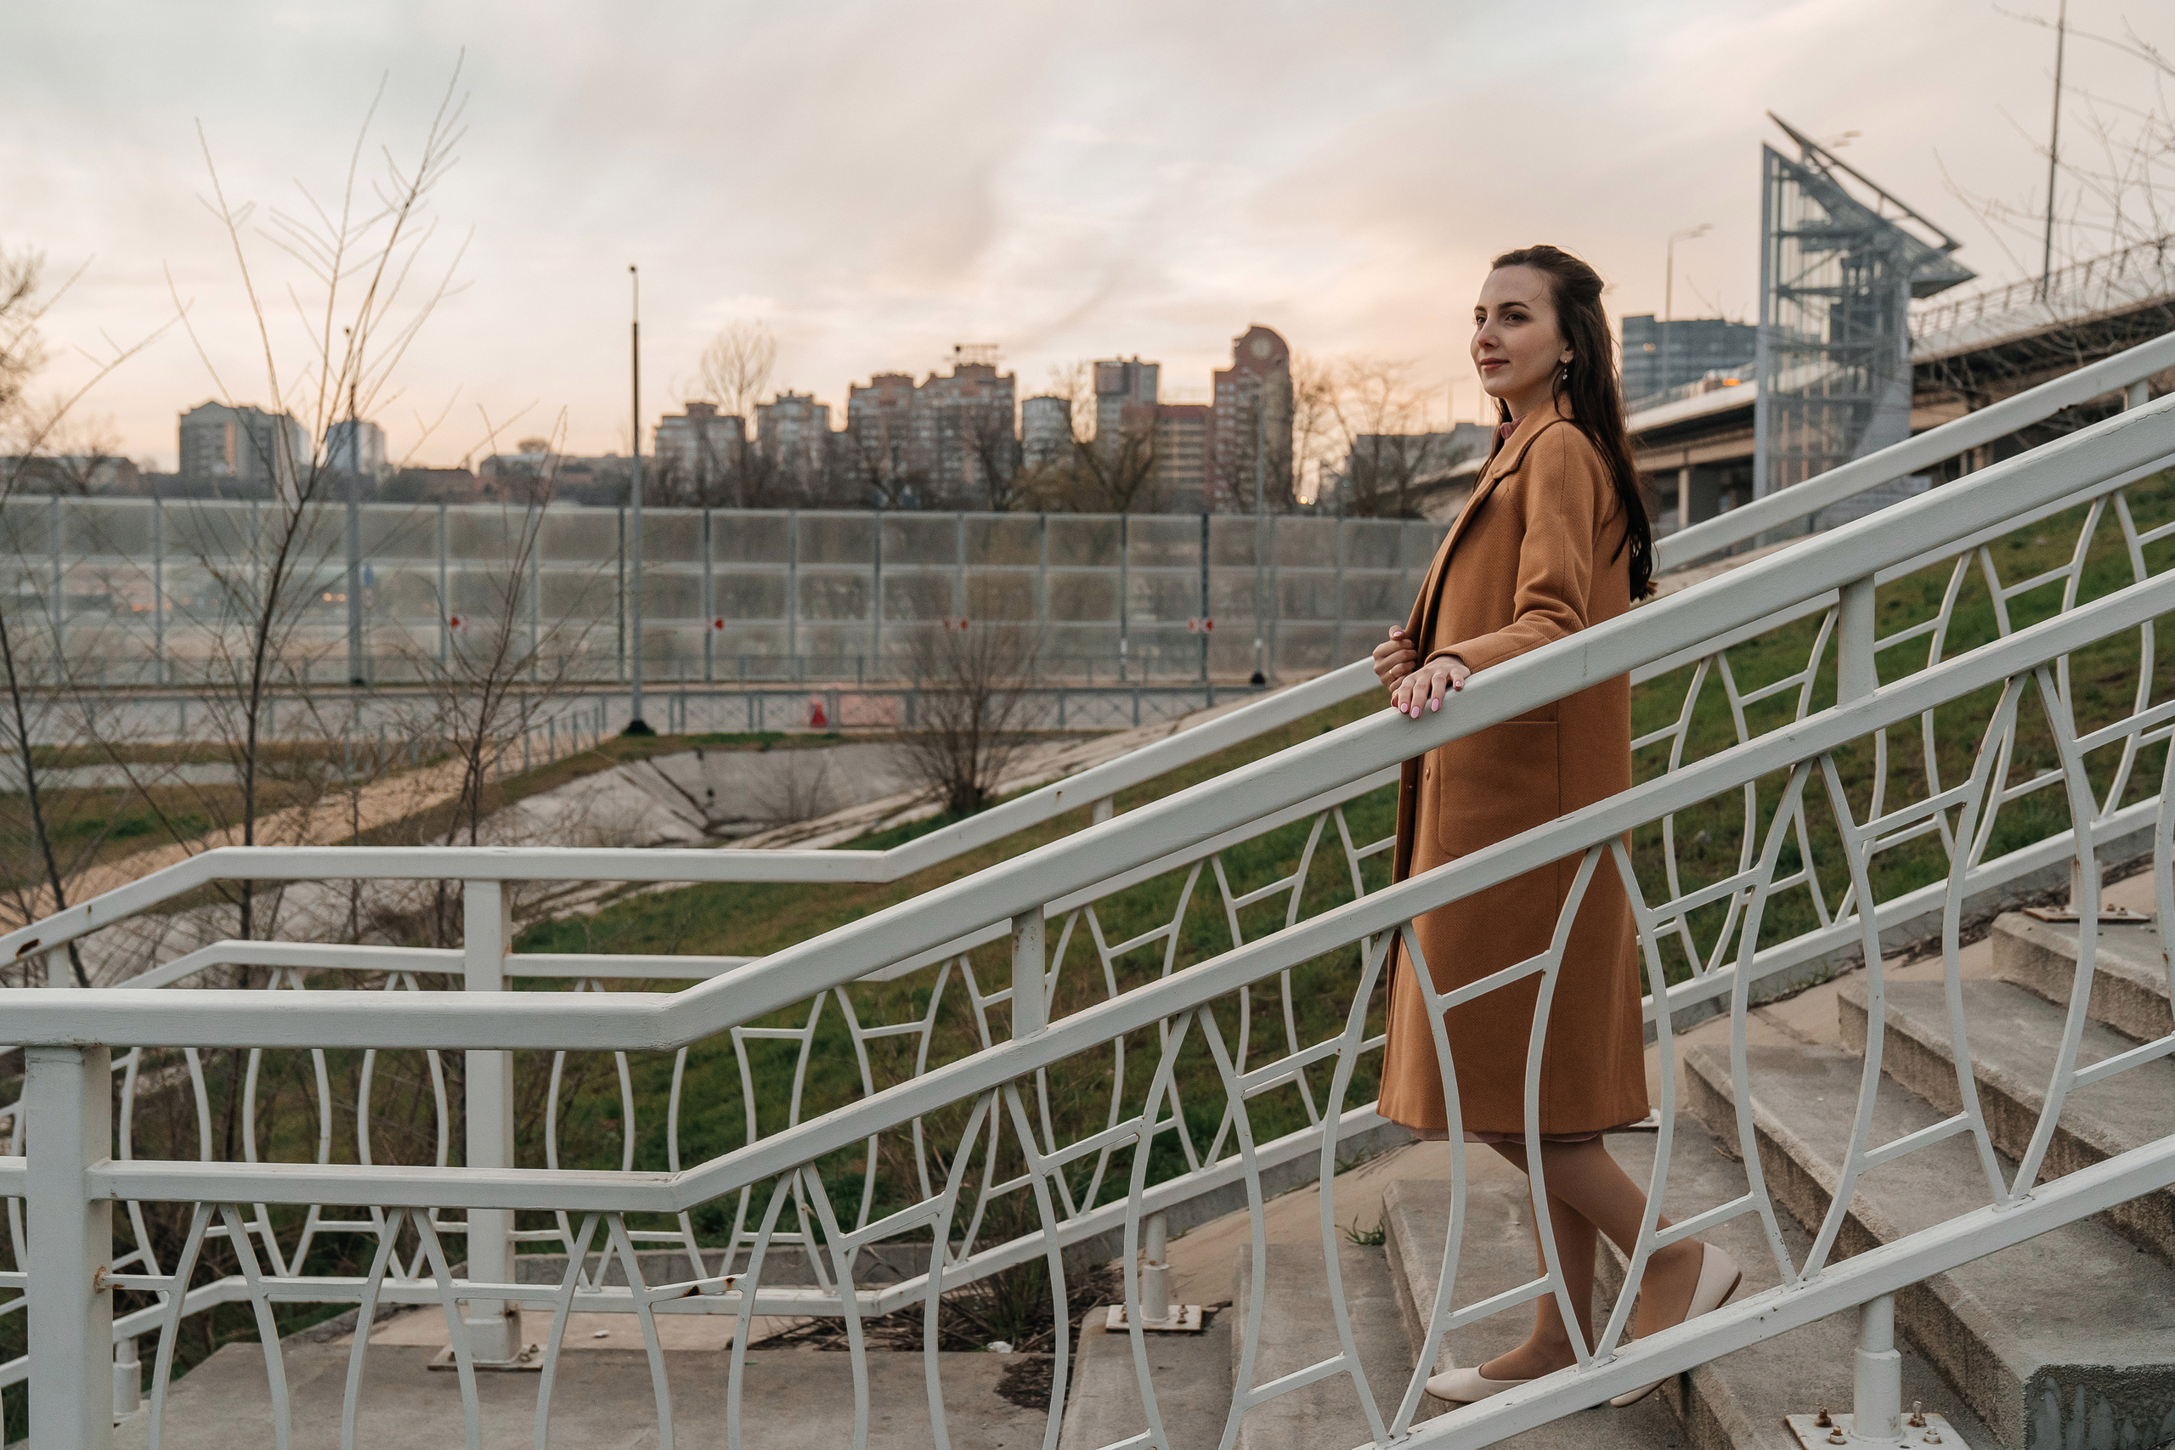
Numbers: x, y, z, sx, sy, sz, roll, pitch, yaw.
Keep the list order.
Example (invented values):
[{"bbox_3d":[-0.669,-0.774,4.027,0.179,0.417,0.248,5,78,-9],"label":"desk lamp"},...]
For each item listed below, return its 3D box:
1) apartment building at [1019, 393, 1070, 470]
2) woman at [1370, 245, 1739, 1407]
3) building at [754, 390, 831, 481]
[{"bbox_3d":[-11.553,-67.145,570.000,15.000,48.060,16.000,0,2,0],"label":"apartment building"},{"bbox_3d":[0.676,0.148,3.000,0.540,1.690,0.500,0,2,-10],"label":"woman"},{"bbox_3d":[-79.914,-66.430,560.000,21.000,48.140,18.000,0,2,-6],"label":"building"}]

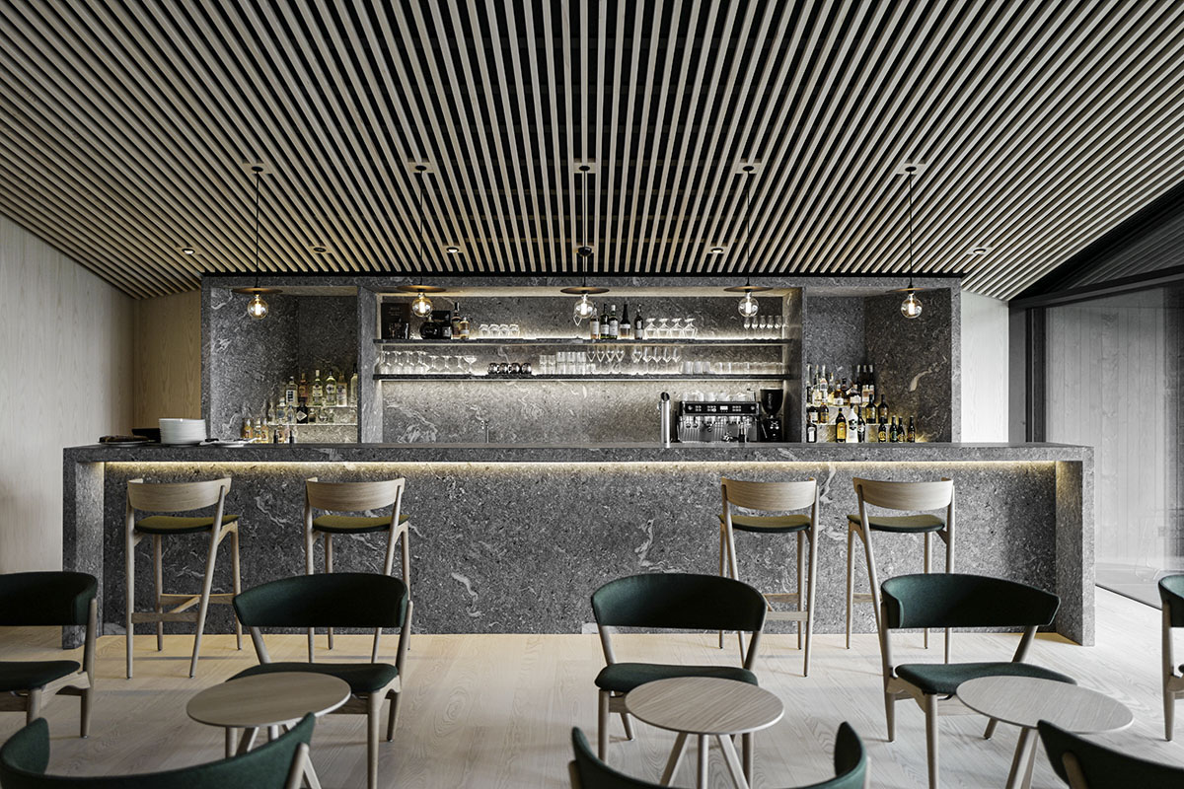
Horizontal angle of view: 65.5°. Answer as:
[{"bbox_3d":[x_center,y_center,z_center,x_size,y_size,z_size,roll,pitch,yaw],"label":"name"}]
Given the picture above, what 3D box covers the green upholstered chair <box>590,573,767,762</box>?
[{"bbox_3d":[0.335,1.075,3.500,0.665,0.670,0.600,0,0,8],"label":"green upholstered chair"}]

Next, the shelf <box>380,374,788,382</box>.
[{"bbox_3d":[-0.090,-0.150,8.020,3.550,0.045,0.290,0,0,0],"label":"shelf"}]

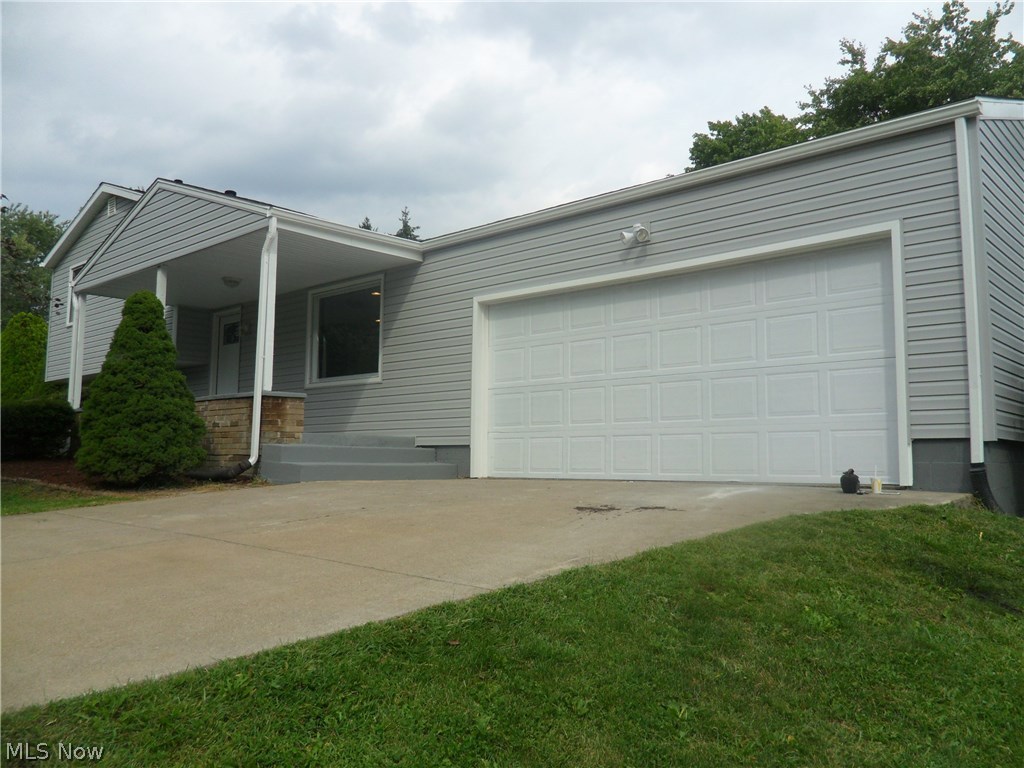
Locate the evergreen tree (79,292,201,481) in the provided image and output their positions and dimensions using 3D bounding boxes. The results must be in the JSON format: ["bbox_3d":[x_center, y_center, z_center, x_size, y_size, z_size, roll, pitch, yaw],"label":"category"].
[{"bbox_3d":[-4.481,0.048,9.673,1.548,2.361,1.548,-4,-7,42],"label":"evergreen tree"}]

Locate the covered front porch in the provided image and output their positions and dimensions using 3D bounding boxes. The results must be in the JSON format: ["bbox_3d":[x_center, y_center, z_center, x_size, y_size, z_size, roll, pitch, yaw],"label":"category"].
[{"bbox_3d":[-4.358,-0.768,12.091,6.478,4.266,2.331,-4,-7,42],"label":"covered front porch"}]

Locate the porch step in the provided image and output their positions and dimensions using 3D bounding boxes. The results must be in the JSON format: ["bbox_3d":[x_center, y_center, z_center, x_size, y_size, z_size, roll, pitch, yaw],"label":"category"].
[{"bbox_3d":[-1.778,0.876,9.607,0.838,0.546,2.301,-4,-7,42],"label":"porch step"}]

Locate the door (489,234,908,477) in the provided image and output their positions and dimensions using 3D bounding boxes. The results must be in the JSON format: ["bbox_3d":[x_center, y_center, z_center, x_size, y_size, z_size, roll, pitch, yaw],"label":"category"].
[{"bbox_3d":[1.502,-0.050,8.425,4.841,2.133,0.060,-4,-7,42],"label":"door"}]

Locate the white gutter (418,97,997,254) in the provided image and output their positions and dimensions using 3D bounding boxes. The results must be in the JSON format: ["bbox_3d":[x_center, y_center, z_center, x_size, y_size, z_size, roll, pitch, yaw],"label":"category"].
[{"bbox_3d":[1.276,-2.008,8.521,6.666,0.139,0.139,-4,-7,42],"label":"white gutter"}]

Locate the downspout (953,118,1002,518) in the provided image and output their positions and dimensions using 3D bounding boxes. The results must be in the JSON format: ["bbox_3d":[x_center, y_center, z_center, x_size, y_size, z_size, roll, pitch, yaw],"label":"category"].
[{"bbox_3d":[3.645,-0.590,6.249,0.198,3.135,0.129,-4,-7,42],"label":"downspout"}]

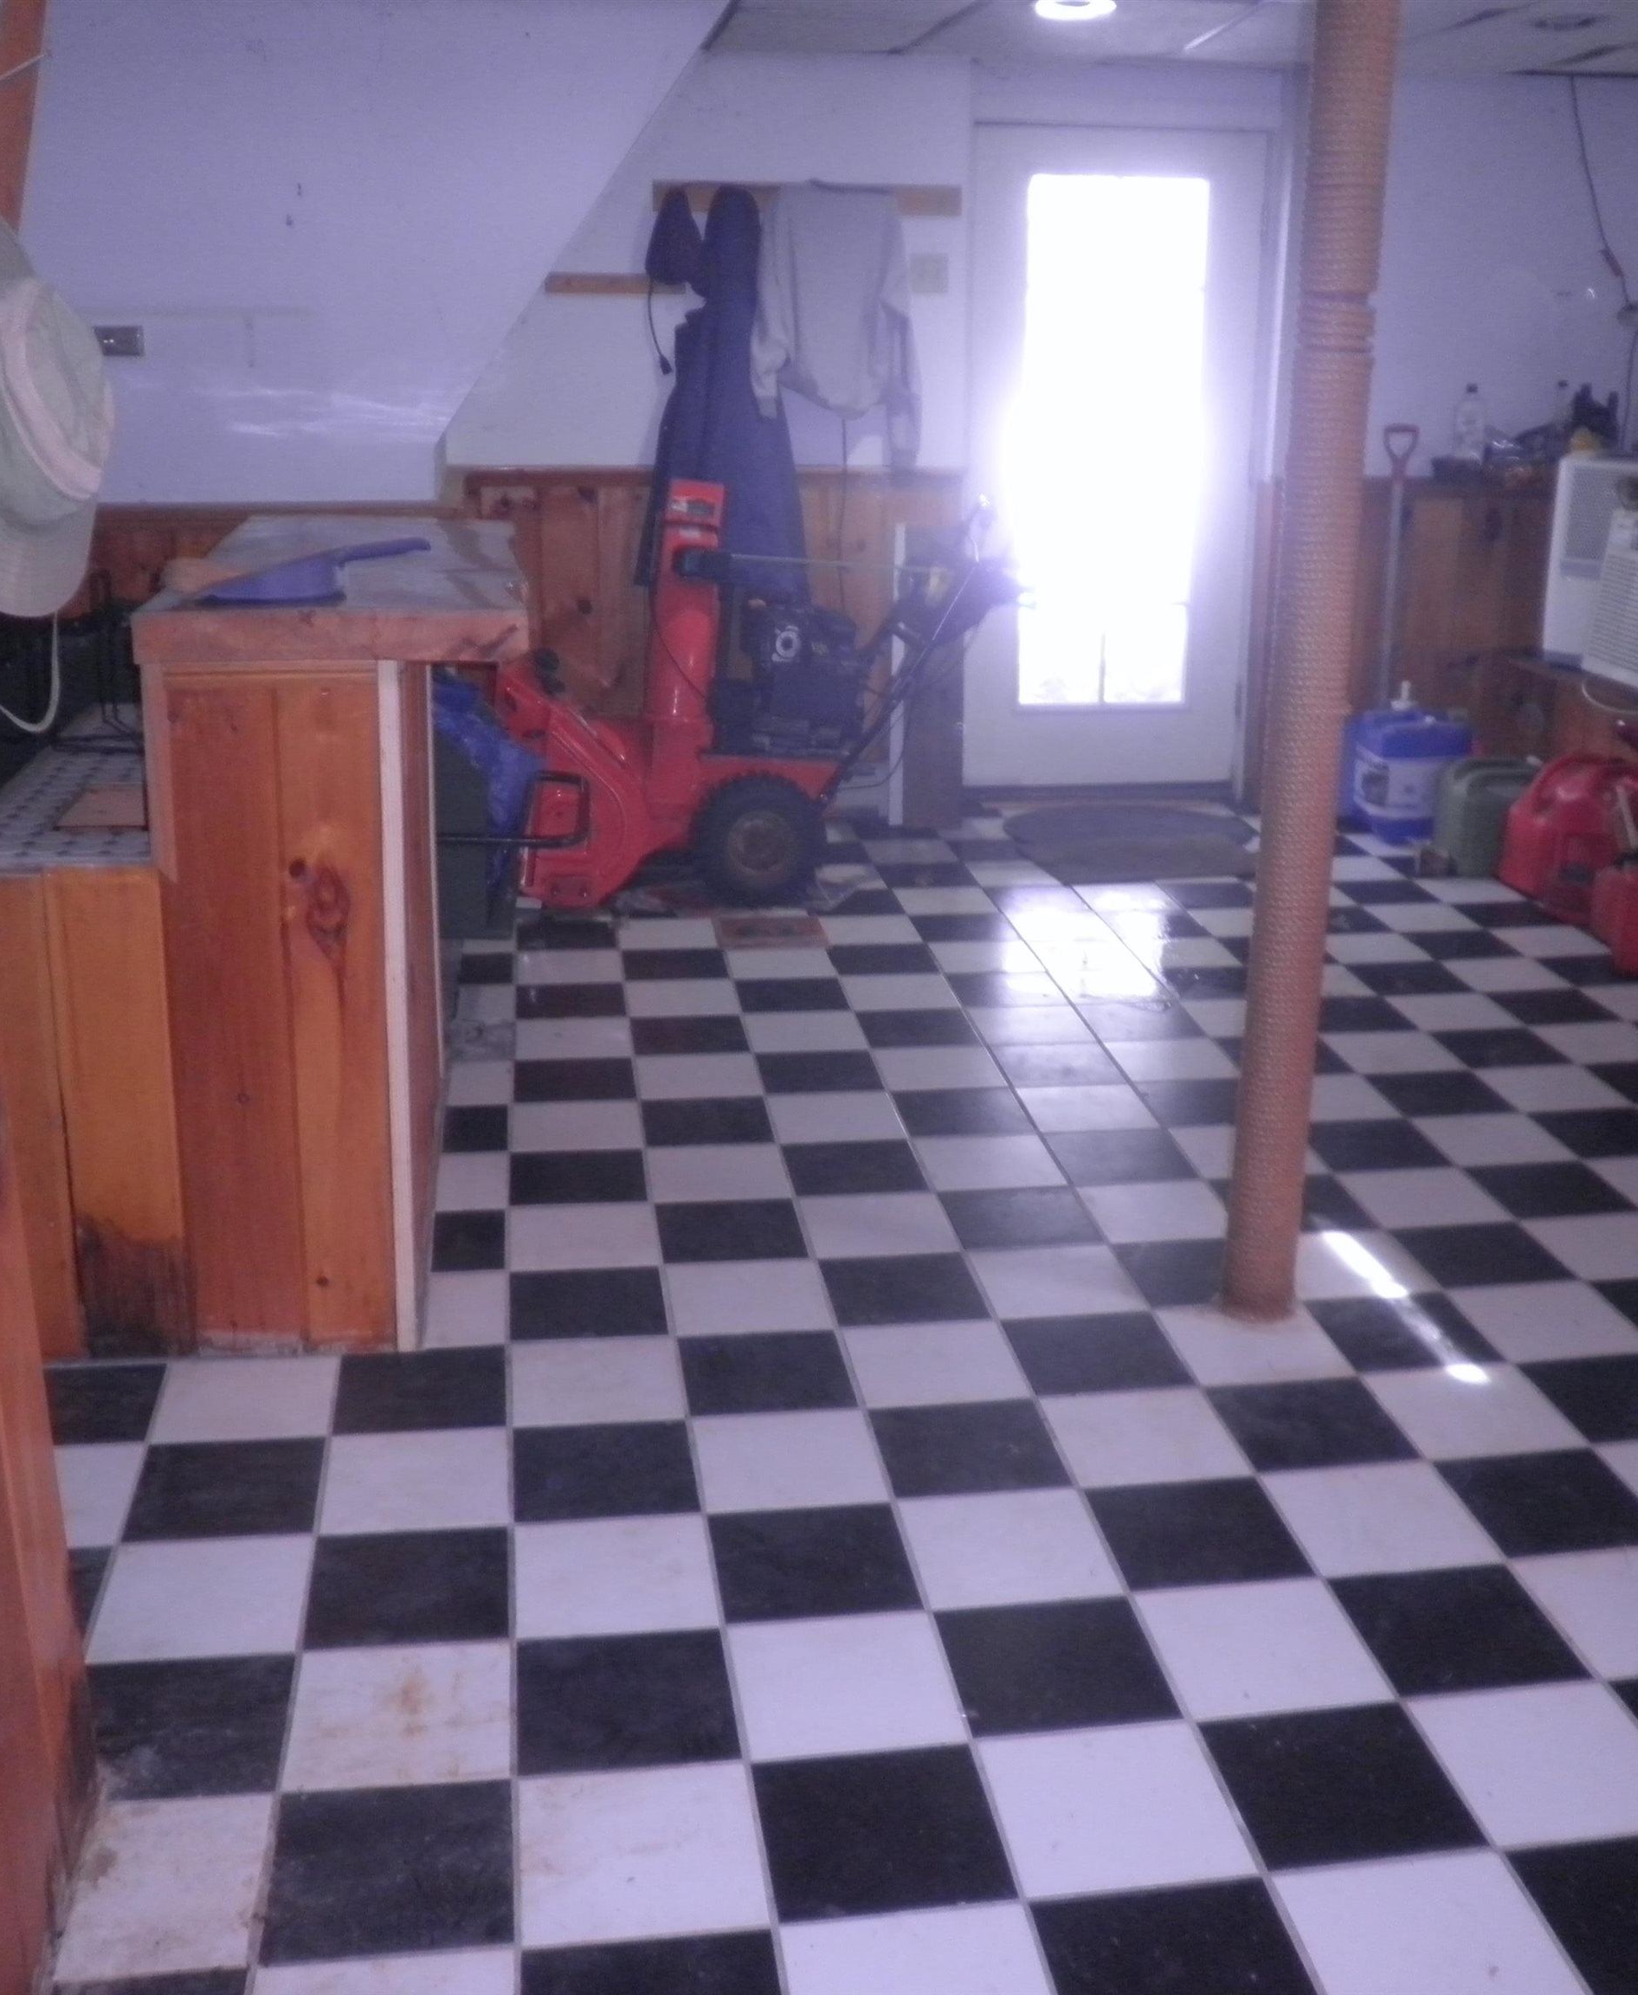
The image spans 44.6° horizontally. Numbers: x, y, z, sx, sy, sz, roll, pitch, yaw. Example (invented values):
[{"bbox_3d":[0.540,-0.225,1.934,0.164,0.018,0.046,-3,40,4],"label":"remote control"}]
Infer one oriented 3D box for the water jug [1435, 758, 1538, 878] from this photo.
[{"bbox_3d":[1.945,-0.546,5.814,0.283,0.324,0.243,-2,18,-7],"label":"water jug"}]

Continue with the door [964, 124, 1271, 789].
[{"bbox_3d":[0.912,-1.652,6.301,0.916,2.004,0.046,-2,18,-7],"label":"door"}]

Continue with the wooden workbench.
[{"bbox_3d":[-0.733,-0.173,3.392,0.506,1.093,1.235,-2,18,-7],"label":"wooden workbench"}]

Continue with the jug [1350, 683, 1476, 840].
[{"bbox_3d":[1.837,-0.732,6.199,0.304,0.435,0.304,-2,18,-7],"label":"jug"}]

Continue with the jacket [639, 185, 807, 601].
[{"bbox_3d":[-0.274,-1.761,5.891,0.506,1.174,0.203,-2,18,-7],"label":"jacket"}]

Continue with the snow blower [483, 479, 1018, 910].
[{"bbox_3d":[-0.169,-0.861,5.526,1.417,1.073,0.658,-2,18,-7],"label":"snow blower"}]

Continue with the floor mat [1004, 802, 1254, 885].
[{"bbox_3d":[1.017,-0.482,6.090,0.759,0.015,0.931,-2,18,-7],"label":"floor mat"}]

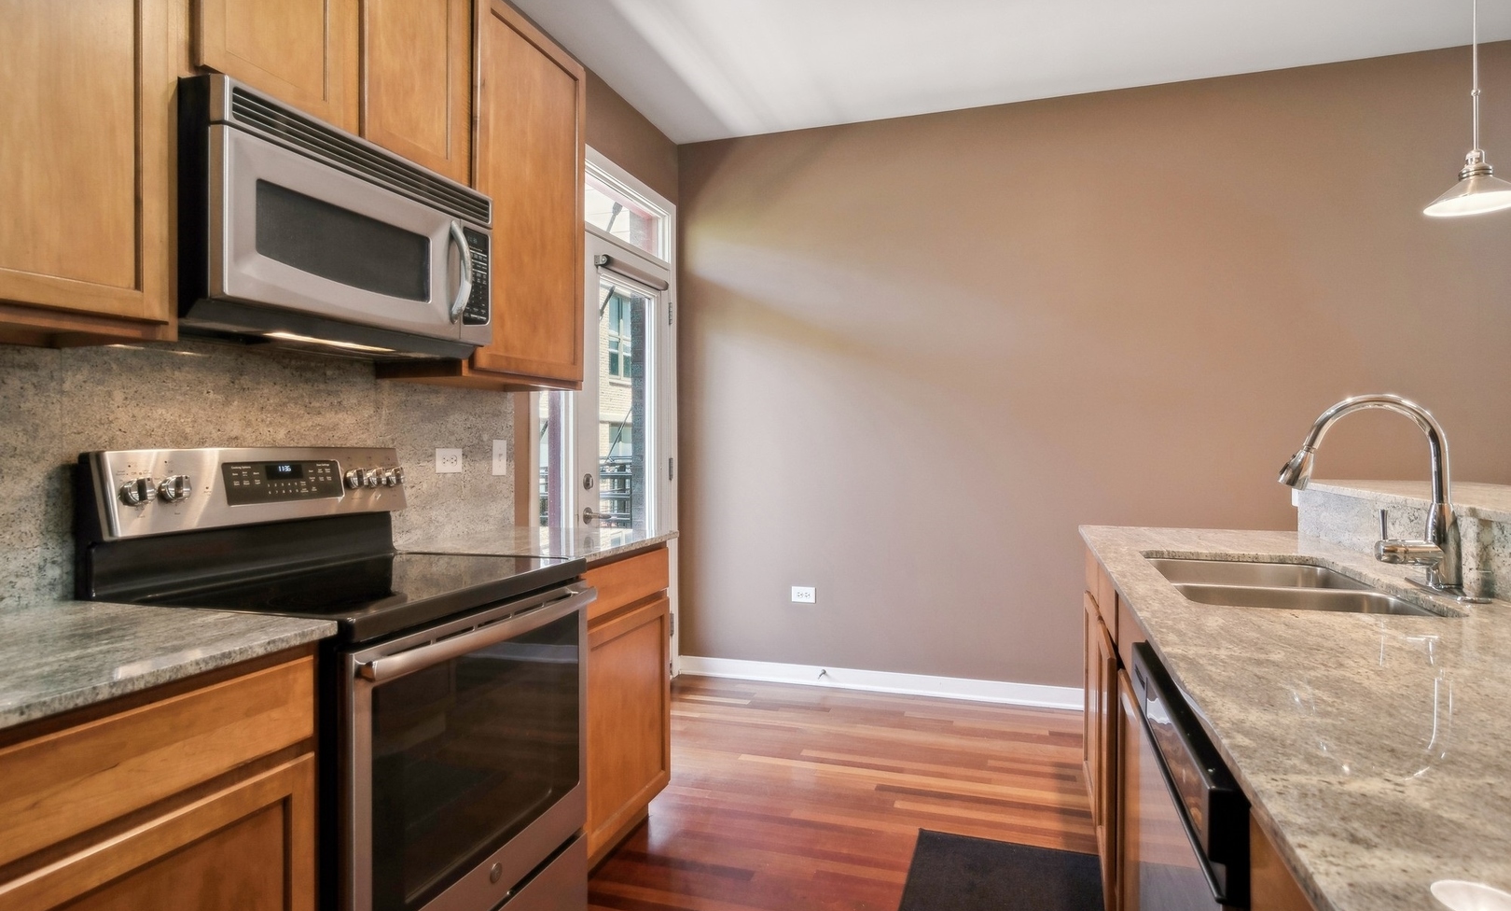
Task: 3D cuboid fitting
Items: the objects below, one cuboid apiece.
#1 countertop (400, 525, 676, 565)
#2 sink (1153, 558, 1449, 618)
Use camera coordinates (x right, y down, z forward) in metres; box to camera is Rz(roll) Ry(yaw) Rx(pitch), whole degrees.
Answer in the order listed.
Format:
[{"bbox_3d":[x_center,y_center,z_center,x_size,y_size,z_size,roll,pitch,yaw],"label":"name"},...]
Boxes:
[{"bbox_3d":[-0.661,0.276,2.353,0.635,0.025,0.620,0,1,17],"label":"countertop"},{"bbox_3d":[1.187,0.399,1.758,0.430,0.200,0.750,0,1,17],"label":"sink"}]

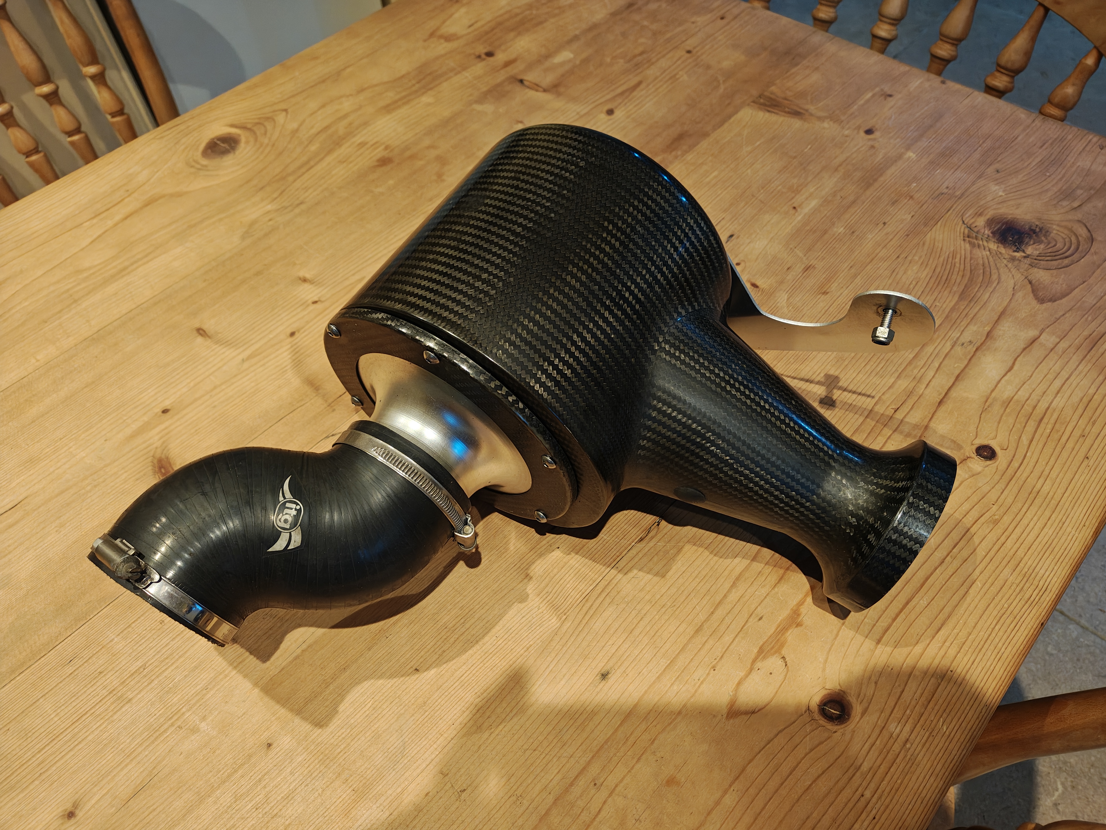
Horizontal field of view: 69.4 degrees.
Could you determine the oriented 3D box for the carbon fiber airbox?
[{"bbox_3d":[0.052,-0.016,0.454,0.332,0.194,0.164,26,59,20],"label":"carbon fiber airbox"}]

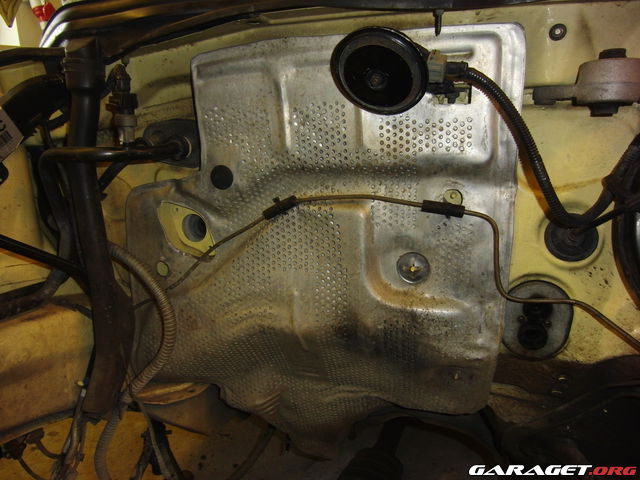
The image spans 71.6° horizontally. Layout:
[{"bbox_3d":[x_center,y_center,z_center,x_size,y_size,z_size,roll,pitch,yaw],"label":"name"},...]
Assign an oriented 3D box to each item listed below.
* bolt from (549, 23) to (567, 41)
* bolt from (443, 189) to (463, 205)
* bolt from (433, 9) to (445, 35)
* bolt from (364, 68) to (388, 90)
[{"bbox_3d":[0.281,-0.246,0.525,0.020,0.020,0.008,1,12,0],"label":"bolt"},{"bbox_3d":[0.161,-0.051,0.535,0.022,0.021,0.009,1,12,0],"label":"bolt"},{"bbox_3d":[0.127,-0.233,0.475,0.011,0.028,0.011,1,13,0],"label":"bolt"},{"bbox_3d":[0.060,-0.170,0.470,0.022,0.022,0.012,0,-7,-6],"label":"bolt"}]

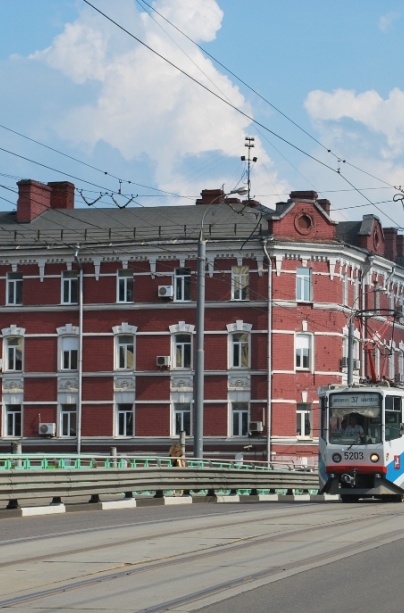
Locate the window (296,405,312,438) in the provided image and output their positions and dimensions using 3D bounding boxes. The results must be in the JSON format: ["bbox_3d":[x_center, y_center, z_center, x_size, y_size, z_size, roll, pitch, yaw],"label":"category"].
[{"bbox_3d":[5.117,5.786,104.939,0.869,1.659,0.200,3,-6,-28],"label":"window"}]

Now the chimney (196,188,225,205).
[{"bbox_3d":[0.608,-5.523,108.807,1.282,0.990,0.900,-1,-6,15],"label":"chimney"}]

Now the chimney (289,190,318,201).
[{"bbox_3d":[5.297,-5.296,107.897,1.266,1.215,0.900,-1,-6,15],"label":"chimney"}]

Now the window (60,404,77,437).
[{"bbox_3d":[-6.847,5.855,107.125,0.894,1.591,0.200,-1,-5,17],"label":"window"}]

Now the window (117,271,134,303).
[{"bbox_3d":[-3.910,-1.025,106.879,0.835,1.597,0.200,-1,-5,17],"label":"window"}]

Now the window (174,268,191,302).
[{"bbox_3d":[-0.935,-1.037,102.059,0.896,1.694,0.200,-1,-6,15],"label":"window"}]

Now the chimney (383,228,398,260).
[{"bbox_3d":[12.955,-4.243,143.183,0.800,2.442,0.950,-2,-5,19],"label":"chimney"}]

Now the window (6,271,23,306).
[{"bbox_3d":[-9.354,-0.856,104.382,0.916,1.702,0.200,-1,-6,15],"label":"window"}]

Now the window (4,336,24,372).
[{"bbox_3d":[-9.780,2.493,108.318,0.959,1.822,0.200,-1,-5,17],"label":"window"}]

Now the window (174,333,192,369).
[{"bbox_3d":[-0.978,2.230,105.695,0.881,1.778,0.200,-1,-5,17],"label":"window"}]

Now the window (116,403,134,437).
[{"bbox_3d":[-3.938,5.757,106.259,0.887,1.680,0.200,-1,-5,17],"label":"window"}]

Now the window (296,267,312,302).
[{"bbox_3d":[4.998,-1.048,101.704,0.898,1.717,0.200,3,-6,-27],"label":"window"}]

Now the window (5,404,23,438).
[{"bbox_3d":[-9.697,5.954,107.973,0.902,1.707,0.200,-1,-5,17],"label":"window"}]

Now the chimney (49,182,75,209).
[{"bbox_3d":[-7.573,-5.699,112.377,1.101,1.844,1.150,-1,-6,15],"label":"chimney"}]

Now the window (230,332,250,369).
[{"bbox_3d":[1.895,2.212,104.833,0.926,1.763,0.200,-1,-5,17],"label":"window"}]

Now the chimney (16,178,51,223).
[{"bbox_3d":[-8.849,-5.269,109.996,0.747,2.274,3.100,-1,-6,15],"label":"chimney"}]

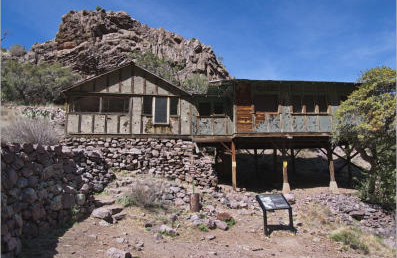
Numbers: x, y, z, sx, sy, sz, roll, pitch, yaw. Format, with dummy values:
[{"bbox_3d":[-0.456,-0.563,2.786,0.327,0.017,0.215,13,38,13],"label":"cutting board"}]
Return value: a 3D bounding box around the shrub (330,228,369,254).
[{"bbox_3d":[4.059,3.024,7.400,1.000,0.550,0.800,1,-6,0],"label":"shrub"}]

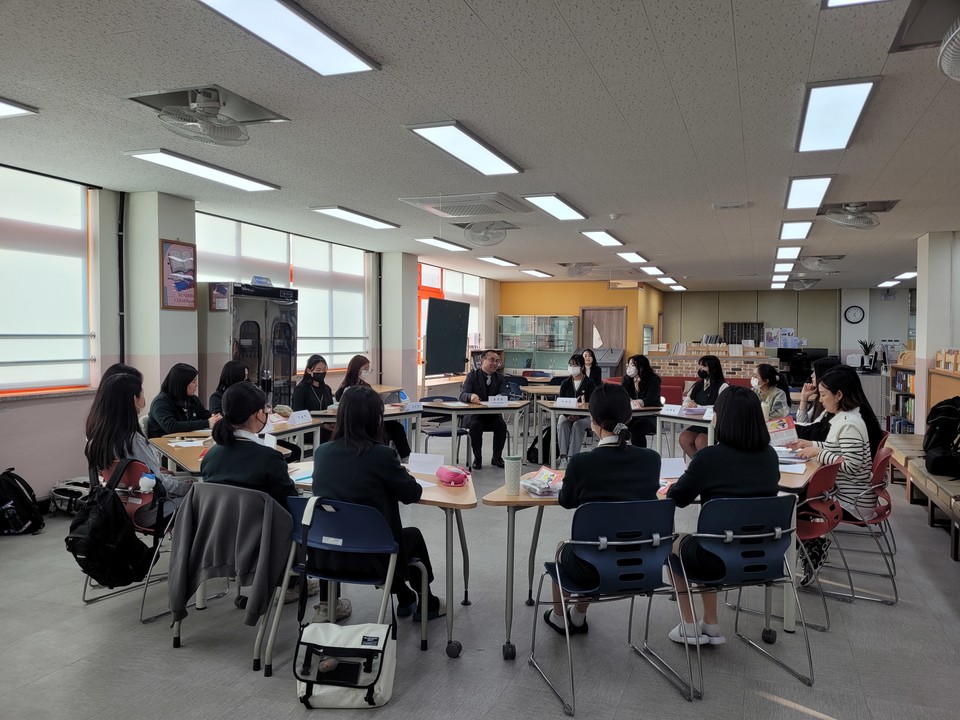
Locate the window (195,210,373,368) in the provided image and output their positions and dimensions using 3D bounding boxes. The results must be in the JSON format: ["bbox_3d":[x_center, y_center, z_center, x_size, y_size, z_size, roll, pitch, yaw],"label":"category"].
[{"bbox_3d":[-2.249,-0.676,8.698,0.120,1.640,3.450,1,2,21],"label":"window"}]

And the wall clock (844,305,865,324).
[{"bbox_3d":[9.019,-1.075,17.339,0.440,0.440,0.050,1,2,21],"label":"wall clock"}]

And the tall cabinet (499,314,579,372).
[{"bbox_3d":[1.252,0.028,15.561,1.662,1.930,0.400,1,2,21],"label":"tall cabinet"}]

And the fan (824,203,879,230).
[{"bbox_3d":[3.540,-1.362,6.867,0.450,0.220,0.450,1,2,21],"label":"fan"}]

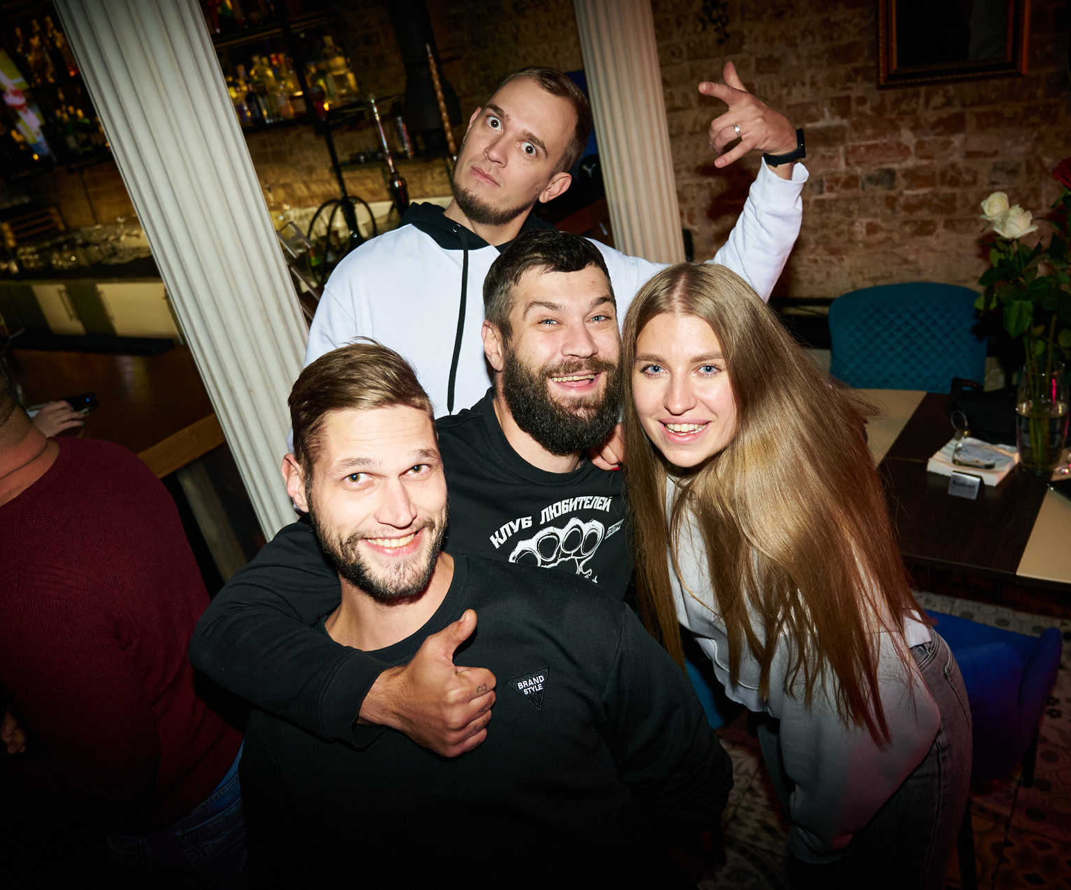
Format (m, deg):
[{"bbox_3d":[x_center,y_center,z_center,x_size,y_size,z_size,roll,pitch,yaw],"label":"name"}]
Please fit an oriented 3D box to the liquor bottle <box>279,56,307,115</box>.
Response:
[{"bbox_3d":[-1.217,-1.804,4.459,0.083,0.275,0.080,8,32,37],"label":"liquor bottle"}]

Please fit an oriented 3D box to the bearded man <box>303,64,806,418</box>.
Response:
[{"bbox_3d":[0.083,0.284,1.748,0.800,1.860,0.450,-9,26,-6],"label":"bearded man"}]

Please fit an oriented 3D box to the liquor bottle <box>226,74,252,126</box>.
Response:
[{"bbox_3d":[-1.577,-1.838,4.742,0.077,0.265,0.077,8,32,37],"label":"liquor bottle"}]

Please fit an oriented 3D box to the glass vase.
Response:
[{"bbox_3d":[1.194,-0.062,2.096,0.109,0.255,0.109,8,32,37],"label":"glass vase"}]

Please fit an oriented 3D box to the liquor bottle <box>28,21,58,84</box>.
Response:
[{"bbox_3d":[-3.028,-2.418,5.477,0.070,0.335,0.070,8,32,37],"label":"liquor bottle"}]

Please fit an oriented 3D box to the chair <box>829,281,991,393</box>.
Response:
[{"bbox_3d":[1.302,-0.068,3.158,0.540,0.830,0.580,3,30,30],"label":"chair"}]

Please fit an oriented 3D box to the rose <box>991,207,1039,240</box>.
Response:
[{"bbox_3d":[1.041,-0.481,1.930,0.092,0.070,0.086,8,46,37],"label":"rose"}]

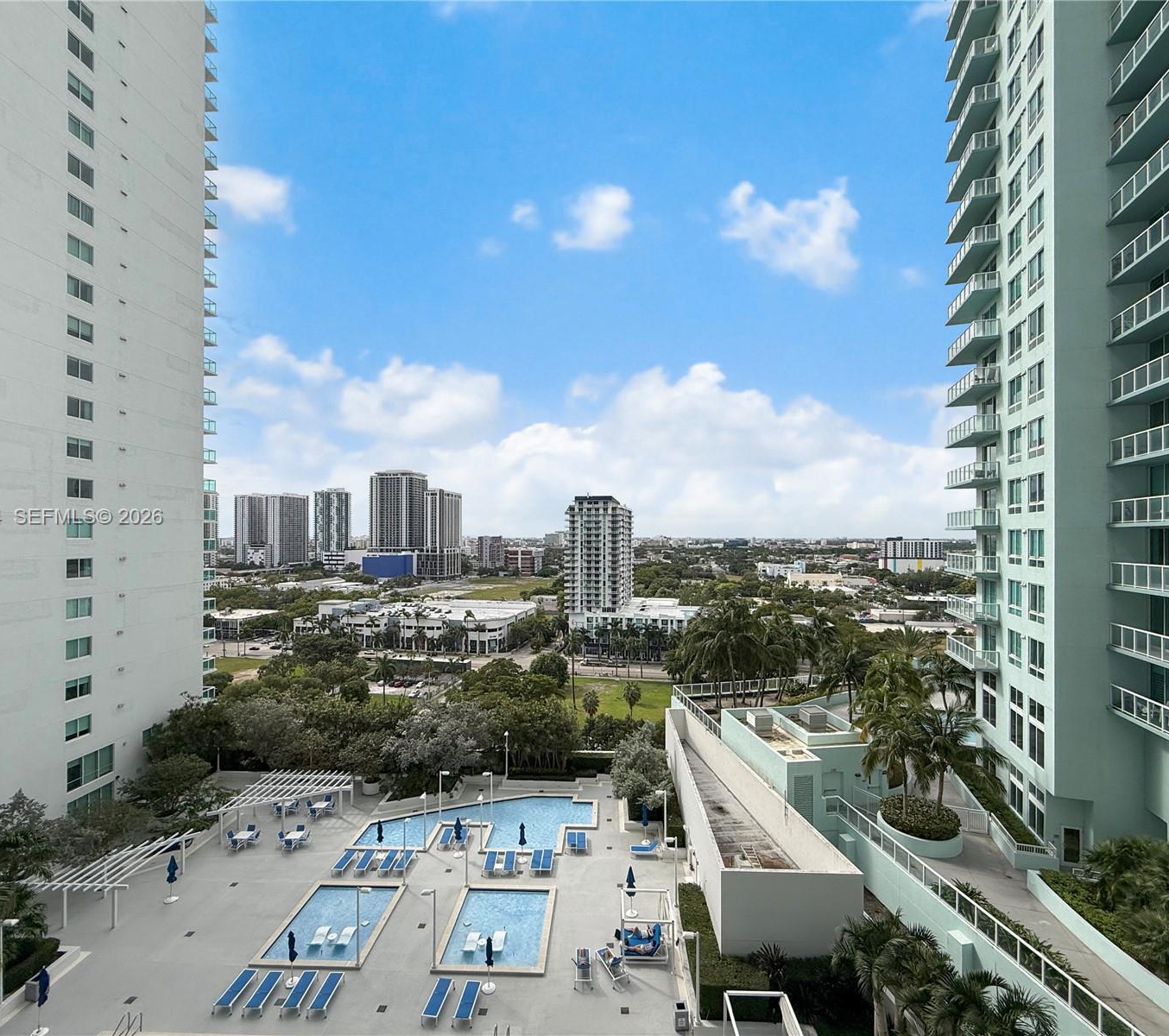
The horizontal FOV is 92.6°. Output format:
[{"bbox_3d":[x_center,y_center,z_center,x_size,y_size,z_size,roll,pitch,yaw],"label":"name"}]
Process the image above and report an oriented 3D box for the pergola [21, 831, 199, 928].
[{"bbox_3d":[-26.750,20.505,31.863,6.100,2.450,5.900,0,-2,2],"label":"pergola"}]

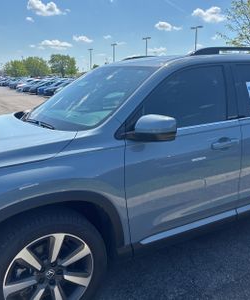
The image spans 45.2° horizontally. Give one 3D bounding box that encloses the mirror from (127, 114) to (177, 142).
[{"bbox_3d":[0.140,-0.121,1.676,0.160,0.154,0.268,-8,16,-29],"label":"mirror"}]

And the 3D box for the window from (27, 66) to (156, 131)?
[{"bbox_3d":[-0.329,-0.499,2.633,0.943,0.140,1.463,-40,29,-17],"label":"window"}]

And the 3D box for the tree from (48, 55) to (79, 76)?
[{"bbox_3d":[-14.740,-18.925,69.493,6.711,6.813,6.375,-3,14,-11],"label":"tree"}]

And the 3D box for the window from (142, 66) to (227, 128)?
[{"bbox_3d":[0.422,-0.365,2.078,0.814,0.438,0.070,-8,-1,-29],"label":"window"}]

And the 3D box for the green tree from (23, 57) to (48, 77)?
[{"bbox_3d":[-22.096,-19.502,72.441,6.741,6.533,6.404,-4,14,-16],"label":"green tree"}]

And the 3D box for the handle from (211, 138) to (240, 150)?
[{"bbox_3d":[0.729,-0.041,2.162,0.273,0.060,0.055,-8,16,-29],"label":"handle"}]

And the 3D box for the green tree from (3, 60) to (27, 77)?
[{"bbox_3d":[-27.338,-19.017,72.559,6.491,5.535,6.167,-5,15,-19],"label":"green tree"}]

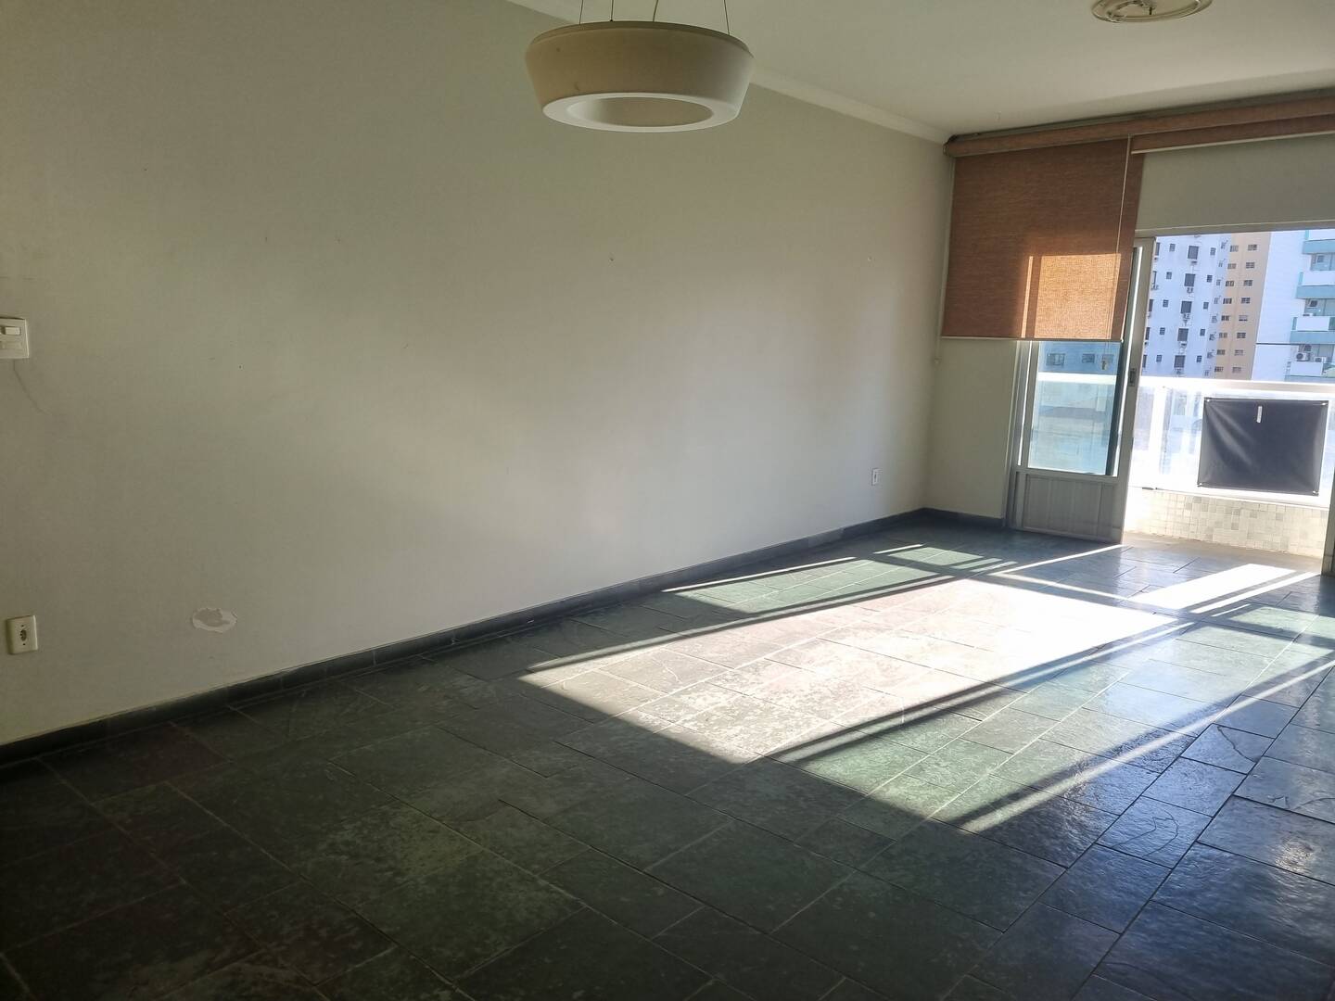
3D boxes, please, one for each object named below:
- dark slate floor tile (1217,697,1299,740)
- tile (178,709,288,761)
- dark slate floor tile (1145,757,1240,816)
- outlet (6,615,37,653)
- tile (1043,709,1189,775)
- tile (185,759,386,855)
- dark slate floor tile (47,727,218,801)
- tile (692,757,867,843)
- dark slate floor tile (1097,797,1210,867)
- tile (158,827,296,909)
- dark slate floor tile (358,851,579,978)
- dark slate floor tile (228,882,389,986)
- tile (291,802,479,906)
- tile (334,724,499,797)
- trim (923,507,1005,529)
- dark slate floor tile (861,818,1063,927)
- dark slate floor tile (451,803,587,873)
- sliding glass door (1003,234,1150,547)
[{"bbox_3d":[2.201,0.810,3.743,0.202,0.012,0.406,9,13,41],"label":"dark slate floor tile"},{"bbox_3d":[-1.483,0.799,3.416,0.424,0.012,0.206,9,13,41],"label":"tile"},{"bbox_3d":[1.685,0.916,3.206,0.202,0.012,0.400,10,13,41],"label":"dark slate floor tile"},{"bbox_3d":[-1.940,0.409,3.023,0.012,0.110,0.075,9,12,41],"label":"outlet"},{"bbox_3d":[1.579,0.837,3.510,0.403,0.012,0.403,9,13,41],"label":"tile"},{"bbox_3d":[-1.052,0.869,2.861,0.411,0.012,0.406,9,12,41],"label":"tile"},{"bbox_3d":[-1.725,0.847,3.248,0.450,0.012,0.410,10,13,41],"label":"dark slate floor tile"},{"bbox_3d":[0.331,0.884,2.984,0.379,0.012,0.403,9,12,41],"label":"tile"},{"bbox_3d":[1.378,0.935,2.827,0.193,0.012,0.399,9,12,41],"label":"dark slate floor tile"},{"bbox_3d":[-1.107,0.924,2.511,0.398,0.012,0.192,9,12,41],"label":"tile"},{"bbox_3d":[-0.477,0.983,2.409,0.400,0.012,0.400,9,13,41],"label":"dark slate floor tile"},{"bbox_3d":[-0.822,0.993,2.314,0.401,0.012,0.202,9,13,41],"label":"dark slate floor tile"},{"bbox_3d":[-0.751,0.919,2.601,0.384,0.012,0.399,9,12,41],"label":"tile"},{"bbox_3d":[-0.834,0.855,3.294,0.382,0.012,0.405,10,13,41],"label":"tile"},{"bbox_3d":[2.252,0.135,7.618,0.618,0.066,0.018,10,13,41],"label":"trim"},{"bbox_3d":[0.773,0.970,2.624,0.400,0.012,0.400,9,13,41],"label":"dark slate floor tile"},{"bbox_3d":[-0.421,0.926,2.760,0.401,0.012,0.202,9,13,41],"label":"dark slate floor tile"},{"bbox_3d":[2.865,-0.761,7.037,0.801,2.063,0.070,9,12,41],"label":"sliding glass door"}]

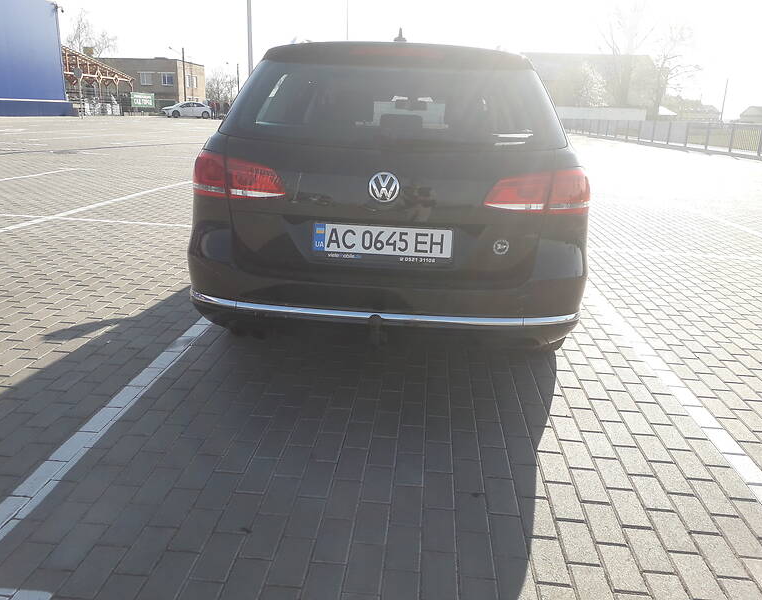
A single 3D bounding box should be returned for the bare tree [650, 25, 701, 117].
[{"bbox_3d":[32.030,-24.276,67.867,5.660,10.480,5.370,1,17,0],"label":"bare tree"}]

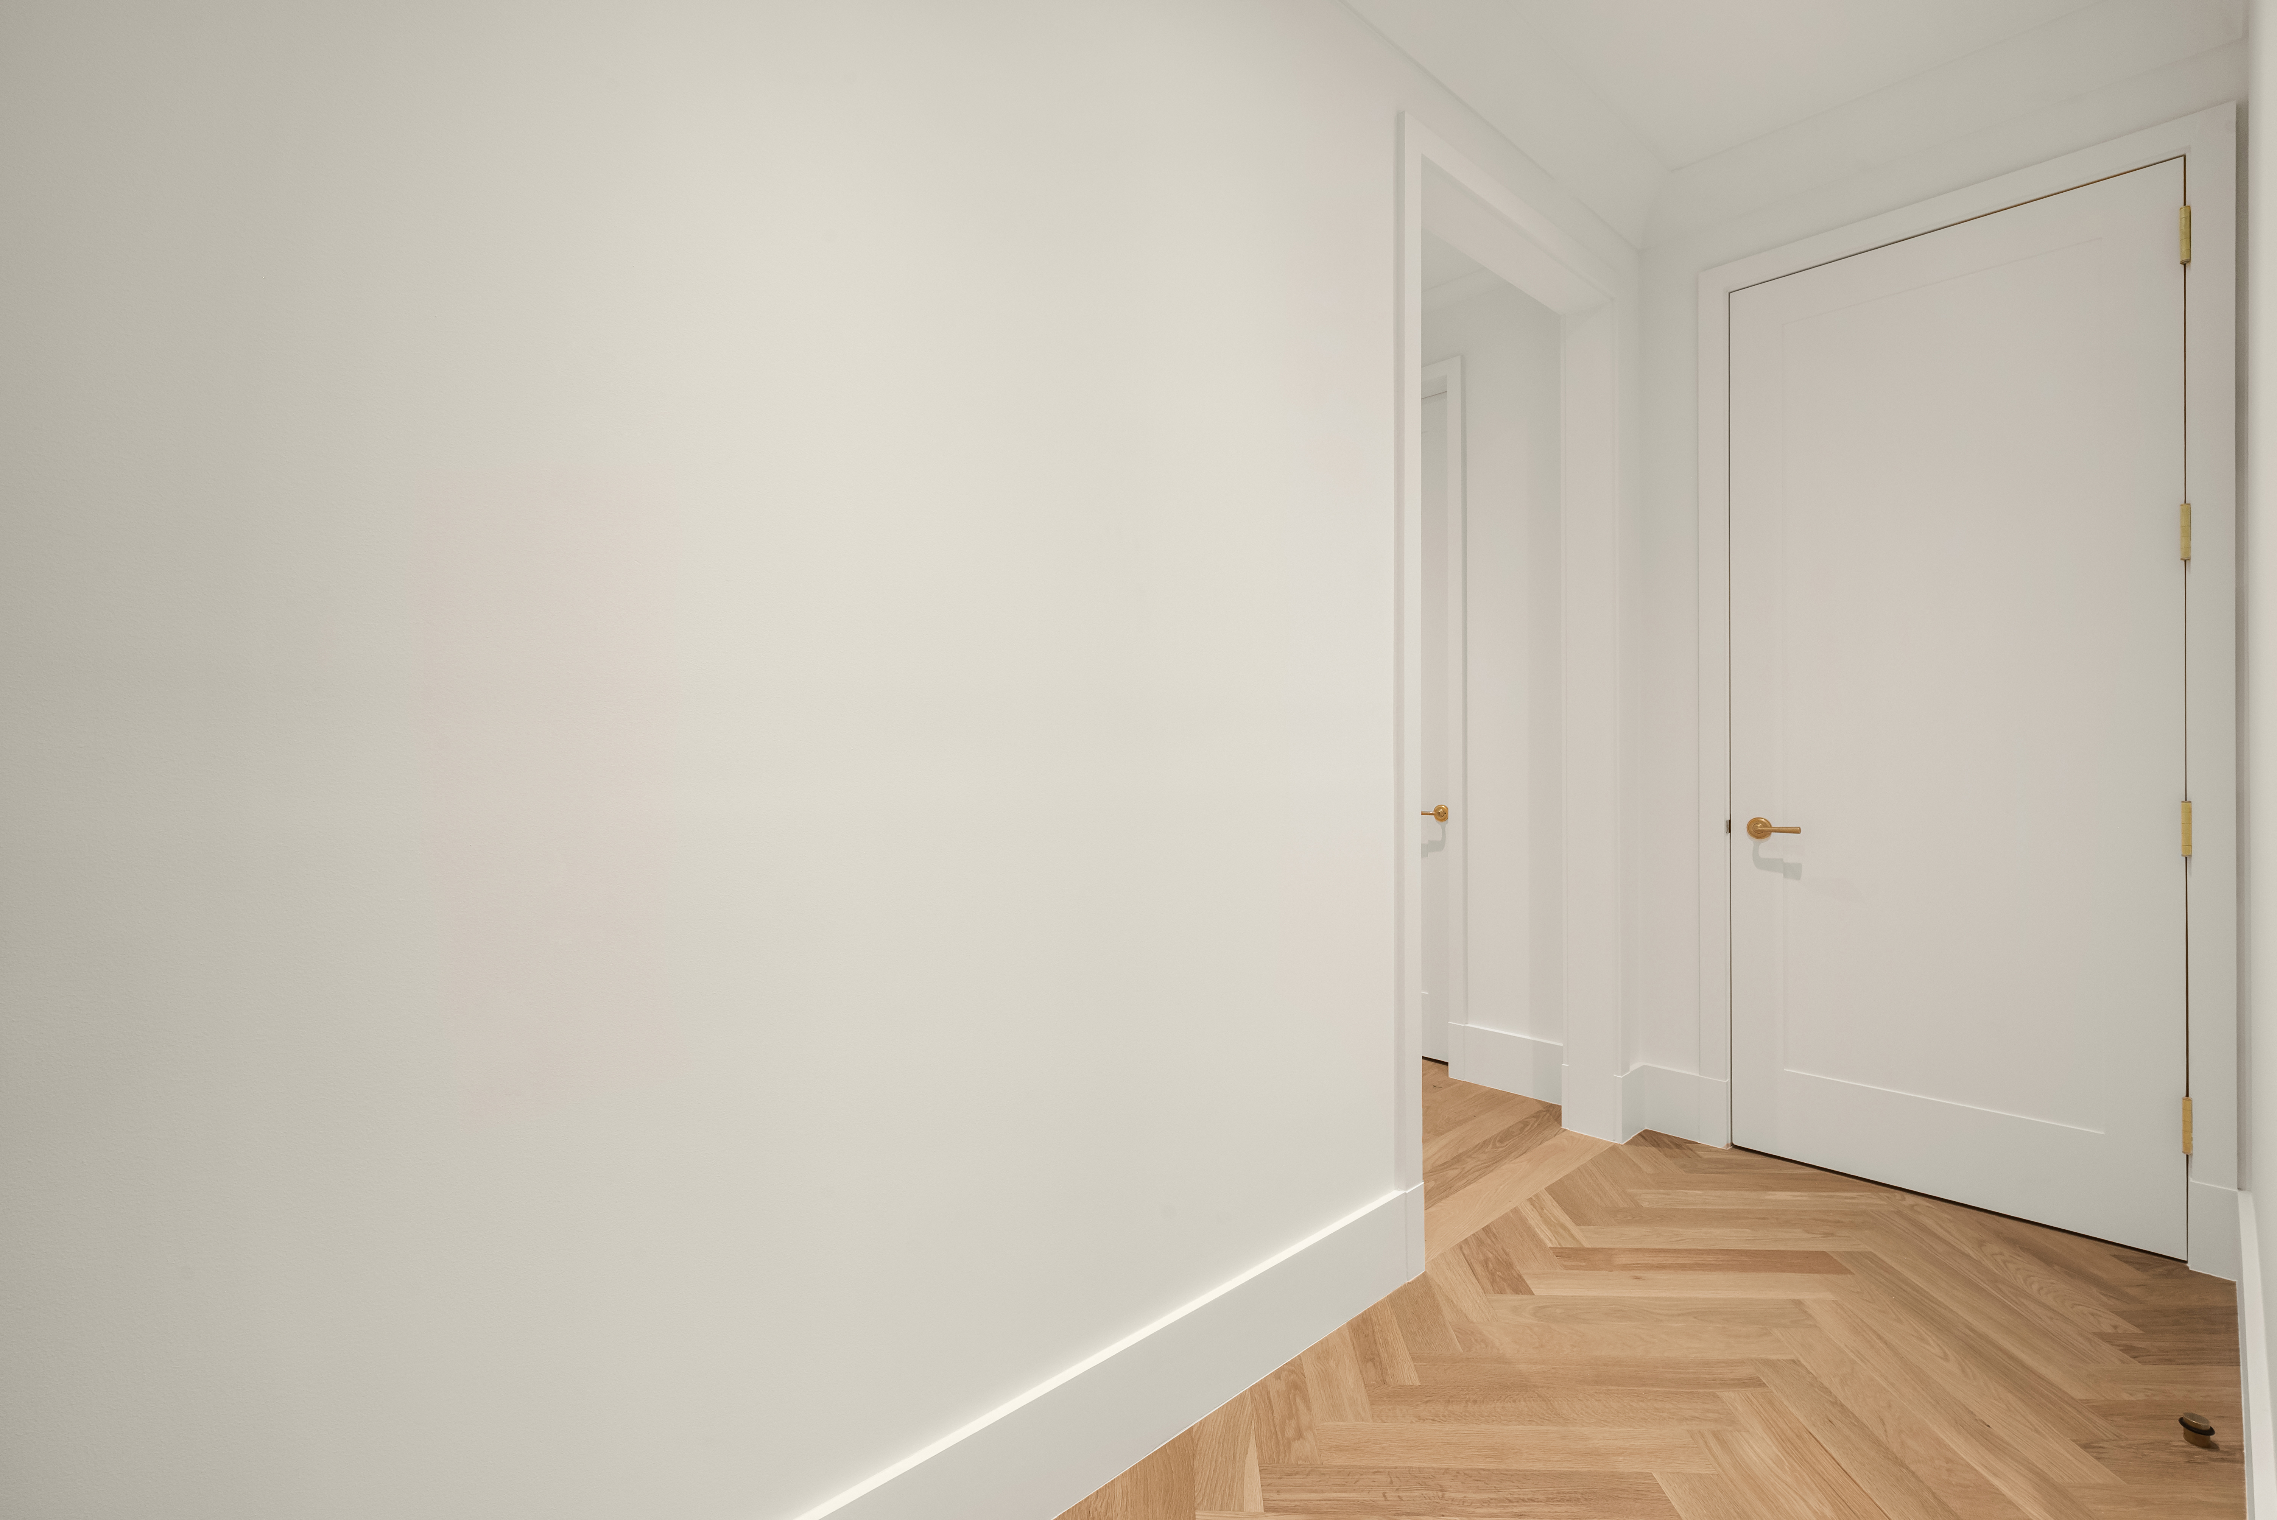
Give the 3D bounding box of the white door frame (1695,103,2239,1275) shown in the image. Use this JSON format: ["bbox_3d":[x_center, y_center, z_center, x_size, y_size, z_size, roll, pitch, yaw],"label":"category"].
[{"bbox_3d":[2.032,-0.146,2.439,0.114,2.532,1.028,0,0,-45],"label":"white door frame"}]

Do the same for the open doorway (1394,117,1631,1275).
[{"bbox_3d":[0.963,-0.140,2.483,1.183,2.529,0.172,0,0,-41],"label":"open doorway"}]

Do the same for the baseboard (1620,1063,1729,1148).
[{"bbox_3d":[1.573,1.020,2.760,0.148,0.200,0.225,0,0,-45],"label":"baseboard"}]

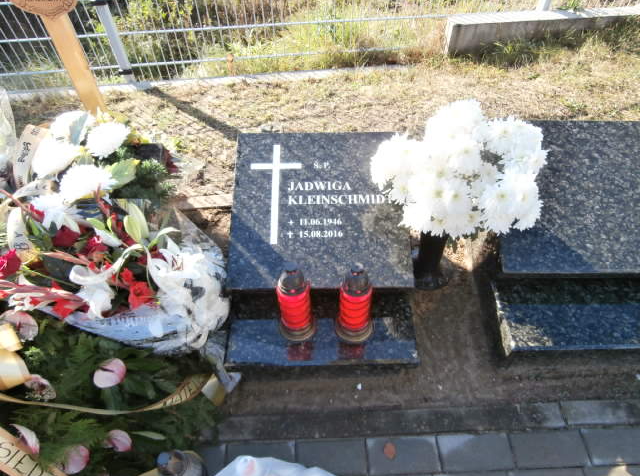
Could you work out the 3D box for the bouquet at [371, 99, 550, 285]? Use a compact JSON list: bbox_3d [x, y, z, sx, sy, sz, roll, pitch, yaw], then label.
[{"bbox_3d":[0.390,-0.103,1.402,0.480,0.580,0.400,0,54,0],"label":"bouquet"}]

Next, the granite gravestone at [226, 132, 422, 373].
[{"bbox_3d":[0.006,0.011,1.493,0.600,0.300,0.760,0,54,0],"label":"granite gravestone"}]

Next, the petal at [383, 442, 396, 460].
[{"bbox_3d":[0.197,0.601,1.250,0.034,0.007,0.045,0,54,0],"label":"petal"}]

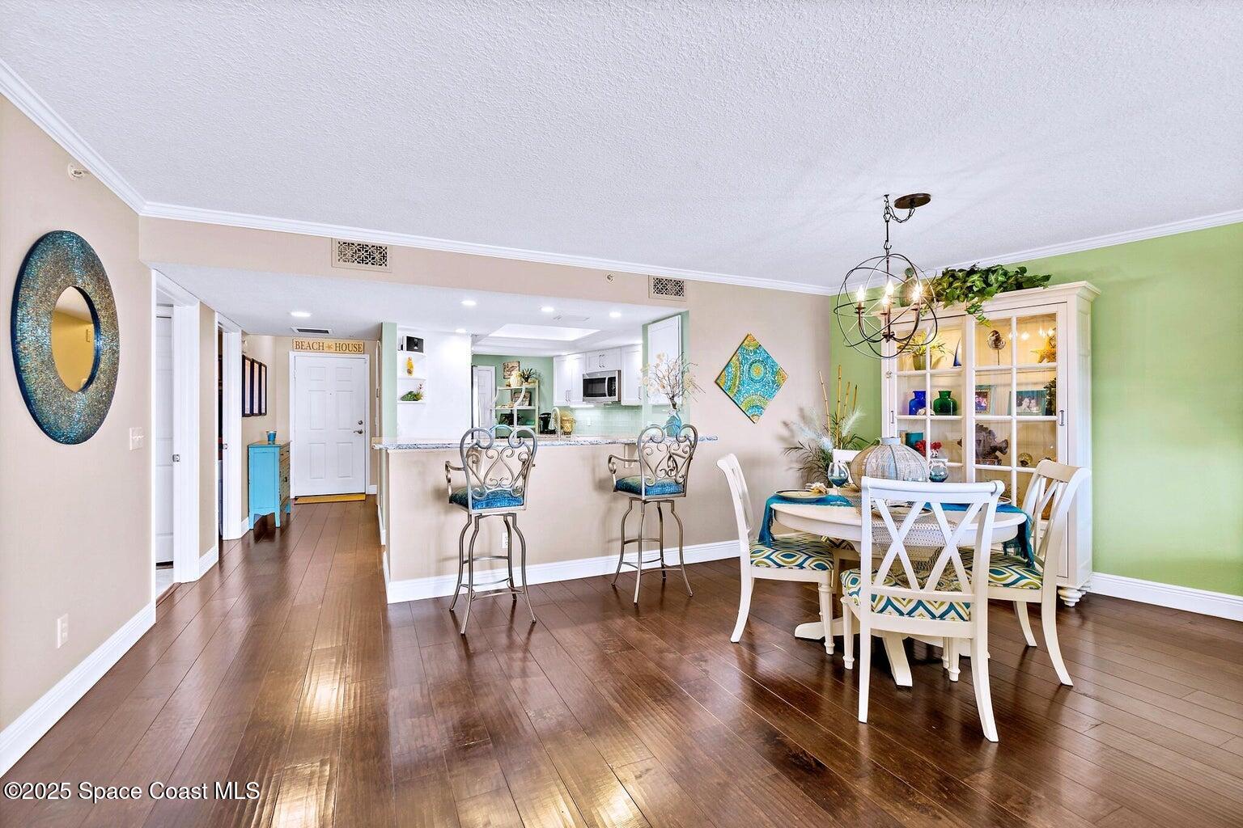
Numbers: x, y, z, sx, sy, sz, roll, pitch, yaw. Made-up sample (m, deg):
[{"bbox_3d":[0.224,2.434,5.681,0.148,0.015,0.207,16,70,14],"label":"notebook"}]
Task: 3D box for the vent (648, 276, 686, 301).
[{"bbox_3d":[0.376,-1.025,4.220,0.350,0.188,0.020,0,0,-23],"label":"vent"}]

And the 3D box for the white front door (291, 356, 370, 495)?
[{"bbox_3d":[-4.330,0.195,7.700,0.940,2.060,0.050,0,0,-25],"label":"white front door"}]

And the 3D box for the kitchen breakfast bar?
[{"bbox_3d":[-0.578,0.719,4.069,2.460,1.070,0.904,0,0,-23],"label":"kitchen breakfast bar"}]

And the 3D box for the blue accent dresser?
[{"bbox_3d":[-4.053,0.797,6.013,0.290,0.885,0.900,0,0,-26],"label":"blue accent dresser"}]

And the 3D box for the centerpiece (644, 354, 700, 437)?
[{"bbox_3d":[0.405,-0.155,4.120,0.460,0.670,0.420,0,0,0],"label":"centerpiece"}]

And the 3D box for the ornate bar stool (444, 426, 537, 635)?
[{"bbox_3d":[-0.800,0.655,3.210,0.550,1.170,0.560,0,0,-19],"label":"ornate bar stool"}]

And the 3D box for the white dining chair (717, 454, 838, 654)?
[{"bbox_3d":[0.888,0.749,2.989,0.592,0.999,0.482,0,0,16],"label":"white dining chair"}]

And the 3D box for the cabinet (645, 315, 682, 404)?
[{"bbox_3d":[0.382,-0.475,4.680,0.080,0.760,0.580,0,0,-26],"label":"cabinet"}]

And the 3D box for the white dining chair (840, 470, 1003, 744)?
[{"bbox_3d":[1.249,0.750,2.224,0.500,0.980,0.560,0,0,16],"label":"white dining chair"}]

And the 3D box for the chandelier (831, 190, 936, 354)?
[{"bbox_3d":[1.420,-0.737,2.790,0.520,0.885,0.520,0,0,27],"label":"chandelier"}]

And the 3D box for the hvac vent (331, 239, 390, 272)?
[{"bbox_3d":[-1.683,-1.020,3.336,0.350,0.185,0.020,0,0,-24],"label":"hvac vent"}]

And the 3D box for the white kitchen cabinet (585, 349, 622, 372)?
[{"bbox_3d":[-0.128,-0.716,7.208,0.331,0.311,0.765,0,0,-41],"label":"white kitchen cabinet"}]

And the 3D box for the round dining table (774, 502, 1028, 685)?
[{"bbox_3d":[1.420,0.860,2.790,1.210,0.760,1.210,0,0,16],"label":"round dining table"}]

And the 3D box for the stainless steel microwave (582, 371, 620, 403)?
[{"bbox_3d":[-0.152,-0.368,7.260,0.400,0.415,0.762,0,0,-41],"label":"stainless steel microwave"}]

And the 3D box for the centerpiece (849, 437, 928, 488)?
[{"bbox_3d":[1.437,0.304,2.800,0.375,0.352,0.375,0,0,16],"label":"centerpiece"}]

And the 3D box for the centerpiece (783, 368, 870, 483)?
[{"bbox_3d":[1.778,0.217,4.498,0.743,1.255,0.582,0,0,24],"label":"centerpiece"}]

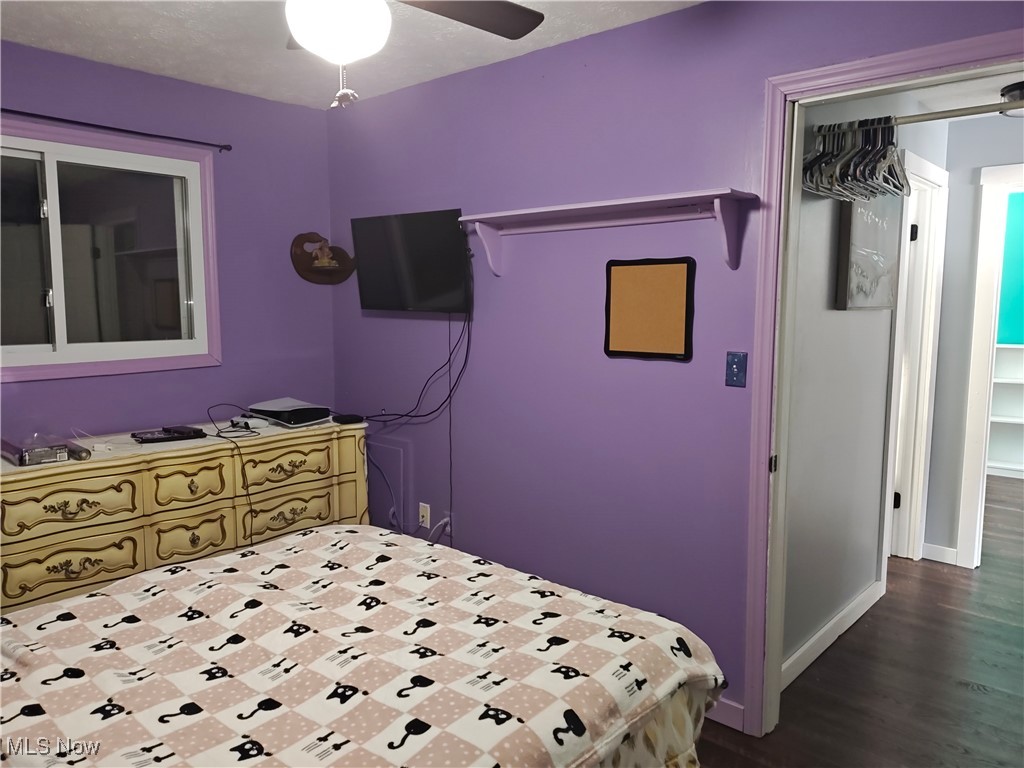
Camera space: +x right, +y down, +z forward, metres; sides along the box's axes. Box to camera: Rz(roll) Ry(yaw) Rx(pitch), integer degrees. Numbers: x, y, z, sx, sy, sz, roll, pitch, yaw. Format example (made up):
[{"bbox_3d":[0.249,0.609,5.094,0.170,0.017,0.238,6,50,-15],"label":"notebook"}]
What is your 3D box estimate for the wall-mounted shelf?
[{"bbox_3d":[0.280,-0.519,2.680,1.174,0.232,0.182,6,9,42],"label":"wall-mounted shelf"}]

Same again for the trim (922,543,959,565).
[{"bbox_3d":[2.409,0.958,4.168,0.175,0.088,0.016,6,9,42],"label":"trim"}]

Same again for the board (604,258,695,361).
[{"bbox_3d":[0.481,-0.265,2.638,0.360,0.357,0.016,6,9,42],"label":"board"}]

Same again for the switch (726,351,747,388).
[{"bbox_3d":[0.736,-0.046,2.431,0.070,0.115,0.014,6,9,42],"label":"switch"}]

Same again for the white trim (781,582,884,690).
[{"bbox_3d":[1.410,1.069,3.225,0.017,0.088,1.310,6,9,42],"label":"white trim"}]

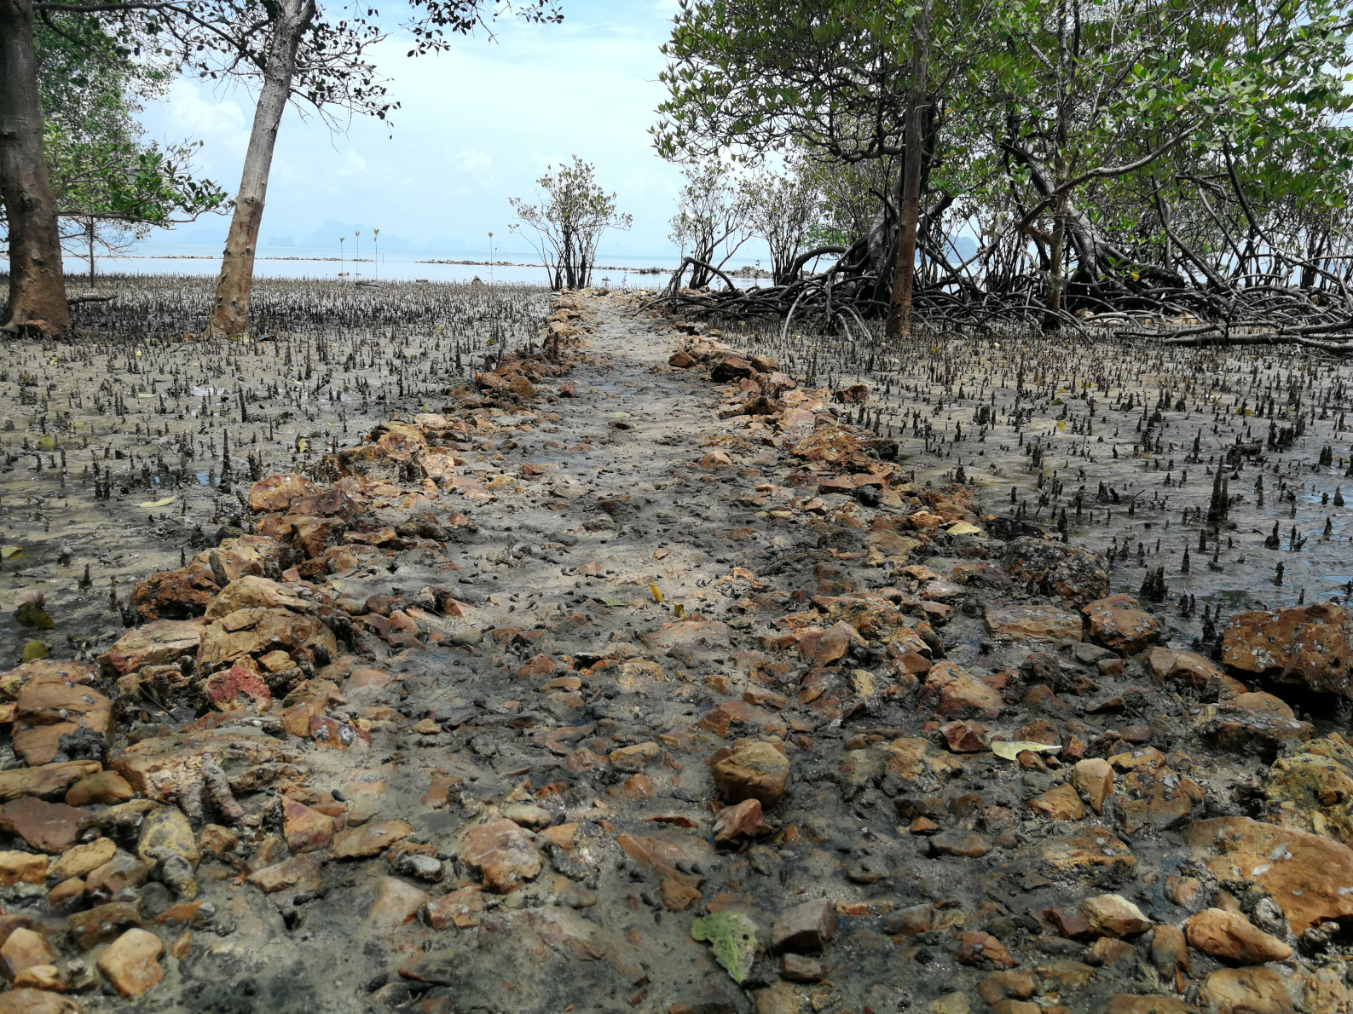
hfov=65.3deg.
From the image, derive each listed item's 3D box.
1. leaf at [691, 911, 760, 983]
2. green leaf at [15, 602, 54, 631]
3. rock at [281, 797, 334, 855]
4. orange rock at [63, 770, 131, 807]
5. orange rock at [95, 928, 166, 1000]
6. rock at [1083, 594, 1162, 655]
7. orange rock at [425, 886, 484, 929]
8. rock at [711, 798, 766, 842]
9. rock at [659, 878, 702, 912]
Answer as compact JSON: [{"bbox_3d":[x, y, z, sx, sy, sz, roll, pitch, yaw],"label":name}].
[{"bbox_3d":[0.067,0.548,1.321,0.087,0.020,0.145,0,13,-6],"label":"leaf"},{"bbox_3d":[-1.689,0.287,2.776,0.084,0.060,0.075,-7,16,-32],"label":"green leaf"},{"bbox_3d":[-0.533,0.462,1.527,0.065,0.071,0.061,5,14,15],"label":"rock"},{"bbox_3d":[-0.973,0.472,1.772,0.101,0.037,0.058,-6,15,-30],"label":"orange rock"},{"bbox_3d":[-0.716,0.597,1.384,0.077,0.066,0.079,-6,15,-29],"label":"orange rock"},{"bbox_3d":[1.138,0.300,2.702,0.181,0.125,0.159,7,15,23],"label":"rock"},{"bbox_3d":[-0.287,0.519,1.369,0.075,0.042,0.049,-2,14,-15],"label":"orange rock"},{"bbox_3d":[0.107,0.527,1.774,0.090,0.062,0.066,2,13,4],"label":"rock"},{"bbox_3d":[0.006,0.585,1.592,0.062,0.038,0.051,2,13,1],"label":"rock"}]

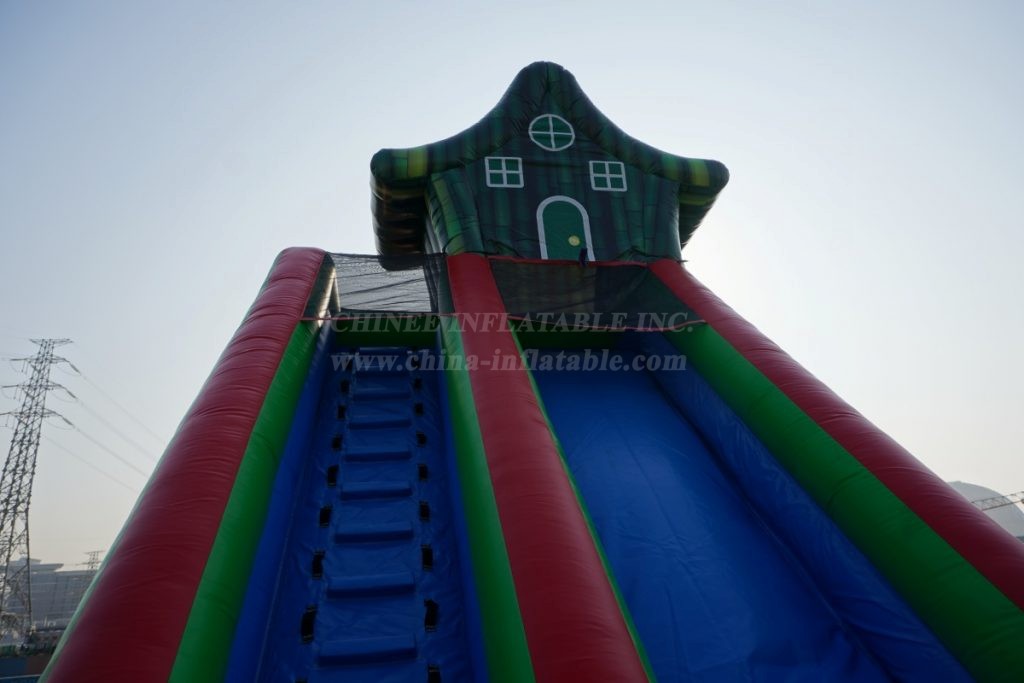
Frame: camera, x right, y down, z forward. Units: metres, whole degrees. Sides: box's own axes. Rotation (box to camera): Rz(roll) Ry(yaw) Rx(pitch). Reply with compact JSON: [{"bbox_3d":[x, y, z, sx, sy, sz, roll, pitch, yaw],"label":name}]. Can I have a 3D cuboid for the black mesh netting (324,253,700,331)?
[{"bbox_3d":[-0.127,-0.501,6.334,3.248,1.334,1.160,-1,-22,-8],"label":"black mesh netting"}]

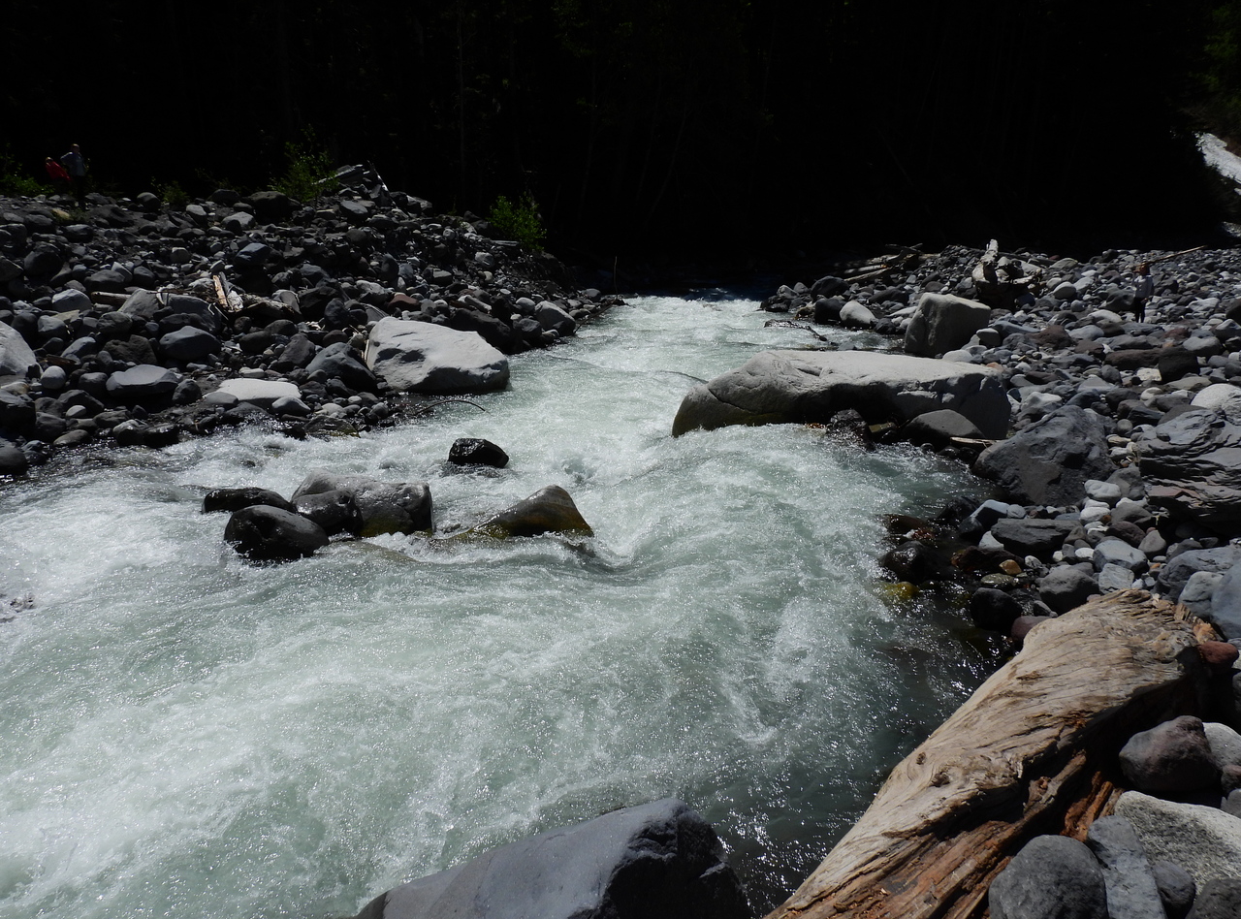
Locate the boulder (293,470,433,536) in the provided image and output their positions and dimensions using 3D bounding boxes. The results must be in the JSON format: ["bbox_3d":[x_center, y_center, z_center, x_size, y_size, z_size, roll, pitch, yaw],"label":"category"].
[{"bbox_3d":[-2.774,0.492,9.411,1.420,0.650,1.000,-1,14,-6],"label":"boulder"}]

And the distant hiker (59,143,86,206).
[{"bbox_3d":[-15.607,-8.056,24.485,0.650,1.750,0.400,-4,15,-17],"label":"distant hiker"}]

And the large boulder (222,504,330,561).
[{"bbox_3d":[-3.397,0.710,8.692,0.980,0.600,0.750,1,14,0],"label":"large boulder"}]

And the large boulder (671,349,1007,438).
[{"bbox_3d":[3.584,-1.151,14.425,5.000,1.250,2.100,3,14,10],"label":"large boulder"}]

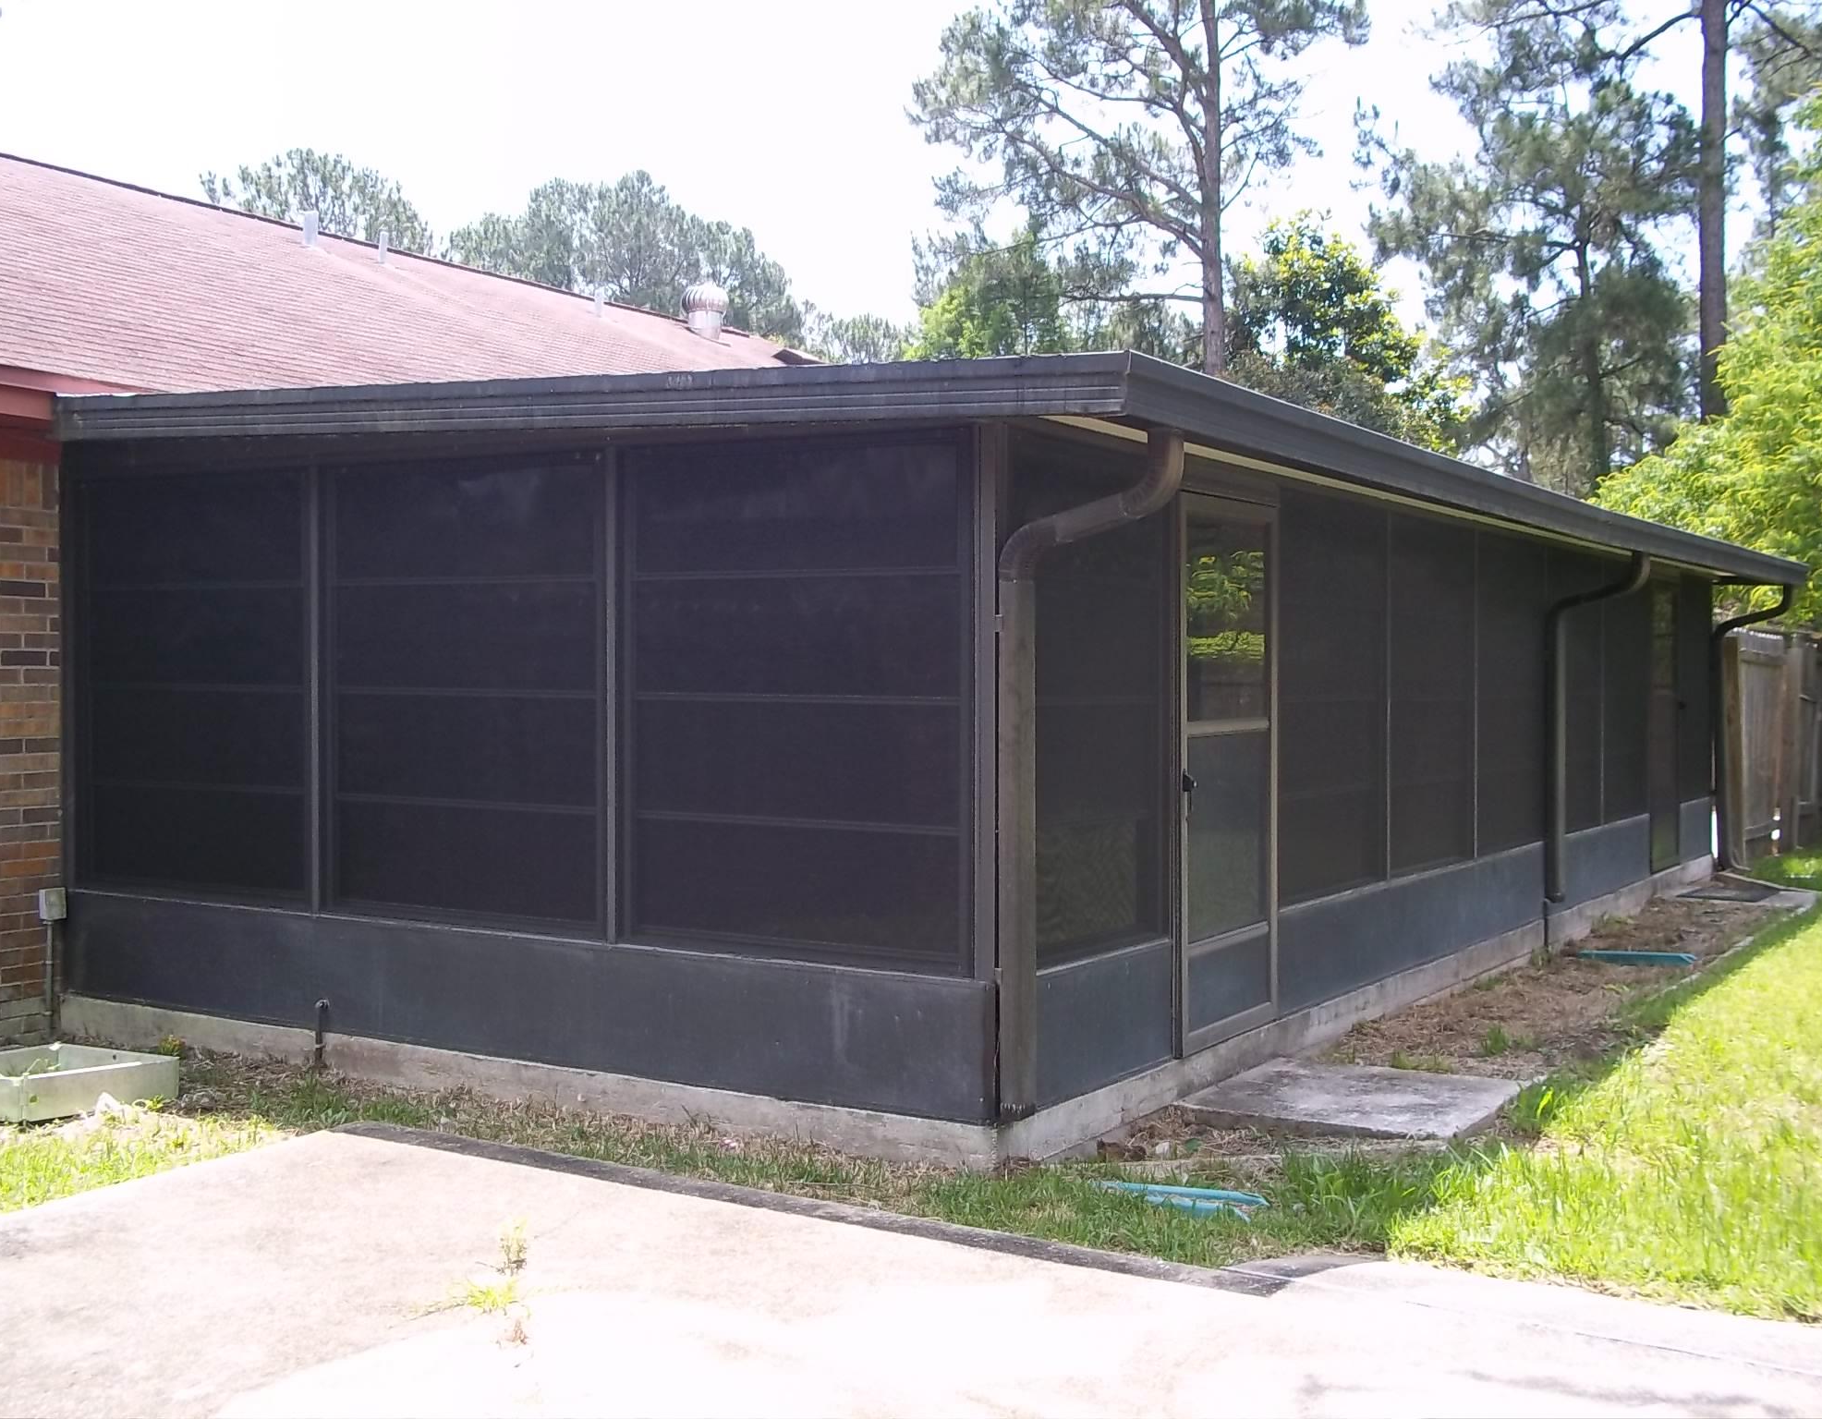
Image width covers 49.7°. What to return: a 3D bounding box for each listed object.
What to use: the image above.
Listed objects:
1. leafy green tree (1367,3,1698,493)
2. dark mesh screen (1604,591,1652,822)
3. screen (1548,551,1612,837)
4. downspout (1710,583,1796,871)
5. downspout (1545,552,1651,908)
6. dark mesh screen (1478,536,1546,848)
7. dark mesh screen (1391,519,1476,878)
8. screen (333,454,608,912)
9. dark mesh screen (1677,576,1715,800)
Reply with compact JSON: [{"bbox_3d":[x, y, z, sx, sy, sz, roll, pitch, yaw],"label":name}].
[{"bbox_3d":[9.479,-5.743,29.905,5.300,13.900,5.300,0,1,0],"label":"leafy green tree"},{"bbox_3d":[4.746,-0.075,13.040,0.050,1.618,1.321,1,1,32],"label":"dark mesh screen"},{"bbox_3d":[4.037,-0.085,11.918,0.050,1.666,1.380,1,1,32],"label":"screen"},{"bbox_3d":[6.459,0.136,15.098,0.568,2.172,0.110,1,1,33],"label":"downspout"},{"bbox_3d":[3.893,0.113,11.162,0.556,1.993,0.104,1,1,32],"label":"downspout"},{"bbox_3d":[3.262,-0.097,10.717,0.050,1.644,1.325,1,1,33],"label":"dark mesh screen"},{"bbox_3d":[2.553,-0.063,9.568,0.050,1.660,1.371,1,1,32],"label":"dark mesh screen"},{"bbox_3d":[-1.659,-0.084,7.284,1.400,1.659,0.050,1,1,33],"label":"screen"},{"bbox_3d":[5.873,-0.163,14.771,0.050,1.644,1.245,1,1,33],"label":"dark mesh screen"}]

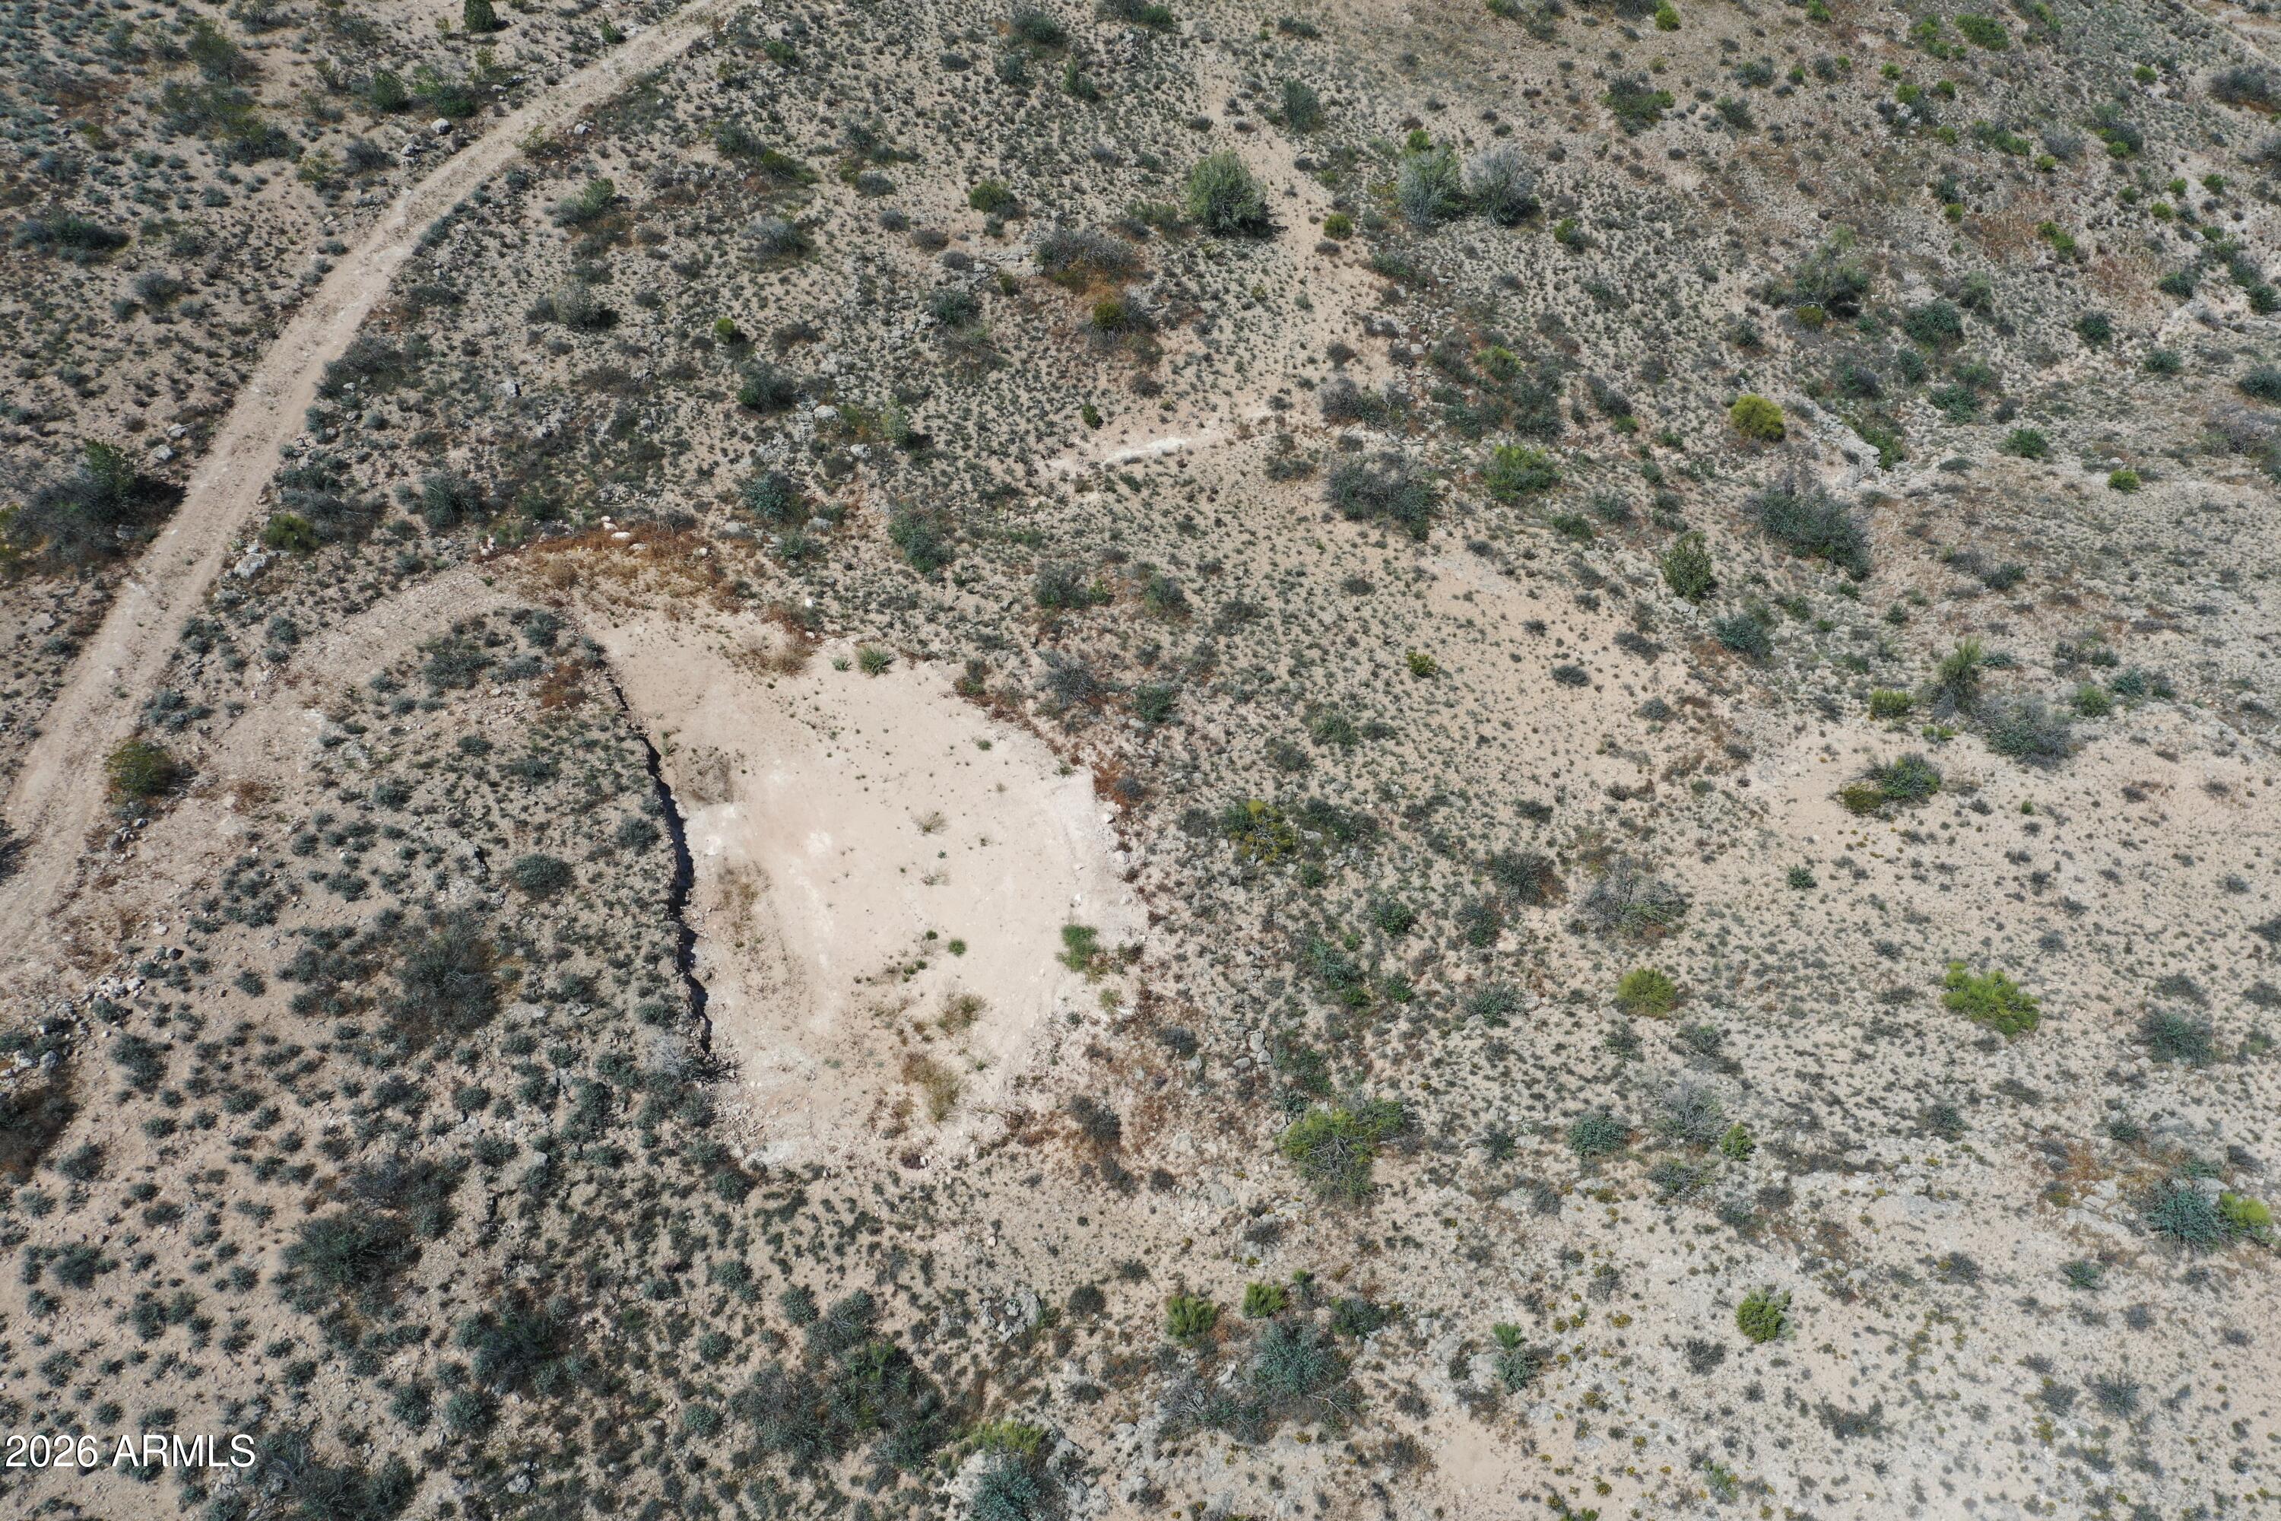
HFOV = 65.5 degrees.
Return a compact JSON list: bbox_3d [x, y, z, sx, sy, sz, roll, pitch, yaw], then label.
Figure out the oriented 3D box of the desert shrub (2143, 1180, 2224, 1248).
[{"bbox_3d":[26.430,11.460,44.890,1.780,1.200,1.870,0,46,0],"label":"desert shrub"}]

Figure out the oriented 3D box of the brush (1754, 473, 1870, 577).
[{"bbox_3d":[22.797,-8.017,60.439,3.930,2.360,3.930,0,46,0],"label":"brush"}]

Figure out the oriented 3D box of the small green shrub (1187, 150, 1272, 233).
[{"bbox_3d":[4.090,-26.560,83.120,3.750,3.500,3.700,2,49,2],"label":"small green shrub"}]

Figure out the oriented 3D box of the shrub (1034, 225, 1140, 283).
[{"bbox_3d":[-2.190,-20.744,72.685,4.220,2.110,2.960,0,46,0],"label":"shrub"}]

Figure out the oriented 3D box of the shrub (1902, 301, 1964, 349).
[{"bbox_3d":[34.850,-19.200,77.970,2.660,1.650,2.660,22,52,18],"label":"shrub"}]

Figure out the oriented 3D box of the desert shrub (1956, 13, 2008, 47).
[{"bbox_3d":[46.251,-40.143,97.549,2.842,1.661,2.131,18,46,18],"label":"desert shrub"}]

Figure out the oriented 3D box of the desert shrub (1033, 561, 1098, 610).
[{"bbox_3d":[-2.585,-6.034,61.273,2.277,1.251,1.936,-2,43,-2],"label":"desert shrub"}]

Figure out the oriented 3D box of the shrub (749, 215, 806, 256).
[{"bbox_3d":[-15.184,-21.946,74.281,2.340,1.450,2.340,0,46,0],"label":"shrub"}]

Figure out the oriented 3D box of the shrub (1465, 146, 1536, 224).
[{"bbox_3d":[15.311,-24.455,75.457,3.050,3.200,3.050,0,46,0],"label":"shrub"}]

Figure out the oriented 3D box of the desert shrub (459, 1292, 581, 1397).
[{"bbox_3d":[-13.920,13.085,39.820,2.780,1.670,2.410,0,46,0],"label":"desert shrub"}]

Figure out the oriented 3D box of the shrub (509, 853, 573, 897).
[{"bbox_3d":[-16.774,3.192,49.624,1.760,1.060,1.310,0,46,0],"label":"shrub"}]

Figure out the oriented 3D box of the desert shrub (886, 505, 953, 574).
[{"bbox_3d":[-8.420,-8.490,67.840,2.400,2.000,2.500,-7,49,-6],"label":"desert shrub"}]

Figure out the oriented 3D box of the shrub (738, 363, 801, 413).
[{"bbox_3d":[-14.720,-14.760,70.270,2.510,1.760,2.390,-10,46,-10],"label":"shrub"}]

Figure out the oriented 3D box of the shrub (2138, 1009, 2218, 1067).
[{"bbox_3d":[28.470,7.590,48.740,1.990,1.150,1.890,35,55,30],"label":"shrub"}]

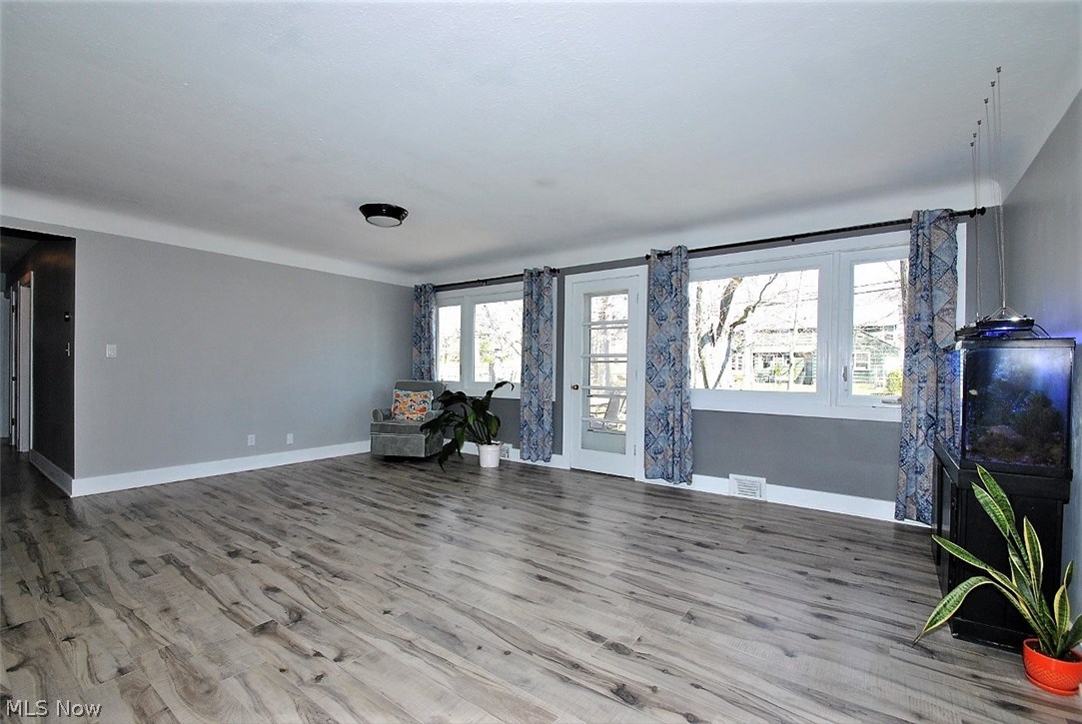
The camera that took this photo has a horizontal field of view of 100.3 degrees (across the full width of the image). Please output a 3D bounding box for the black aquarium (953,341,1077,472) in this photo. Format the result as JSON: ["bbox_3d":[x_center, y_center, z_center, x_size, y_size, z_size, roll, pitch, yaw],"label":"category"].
[{"bbox_3d":[2.260,0.186,2.290,0.335,0.545,1.170,0,0,37],"label":"black aquarium"}]

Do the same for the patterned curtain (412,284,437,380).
[{"bbox_3d":[-1.598,0.023,6.223,0.440,2.180,0.110,0,0,36],"label":"patterned curtain"}]

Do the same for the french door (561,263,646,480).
[{"bbox_3d":[0.641,0.116,4.711,0.965,2.130,0.100,0,0,36],"label":"french door"}]

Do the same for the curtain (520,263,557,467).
[{"bbox_3d":[-0.031,0.032,5.096,0.450,2.180,0.110,0,0,36],"label":"curtain"}]

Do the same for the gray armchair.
[{"bbox_3d":[-1.606,0.695,5.627,0.710,0.940,0.790,0,0,14],"label":"gray armchair"}]

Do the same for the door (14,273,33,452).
[{"bbox_3d":[-6.180,0.060,5.452,1.000,2.130,0.110,0,0,36],"label":"door"}]

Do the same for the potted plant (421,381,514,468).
[{"bbox_3d":[-0.762,0.691,5.147,0.970,0.950,0.750,0,0,0],"label":"potted plant"}]

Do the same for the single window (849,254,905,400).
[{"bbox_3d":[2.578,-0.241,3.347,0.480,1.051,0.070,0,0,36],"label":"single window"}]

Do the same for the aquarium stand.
[{"bbox_3d":[2.251,0.822,2.290,0.340,0.725,1.180,0,0,37],"label":"aquarium stand"}]

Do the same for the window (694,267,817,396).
[{"bbox_3d":[1.779,-0.239,3.921,1.103,1.005,0.070,0,0,36],"label":"window"}]

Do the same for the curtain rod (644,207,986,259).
[{"bbox_3d":[1.958,-1.003,3.653,2.380,0.050,0.080,0,0,36],"label":"curtain rod"}]

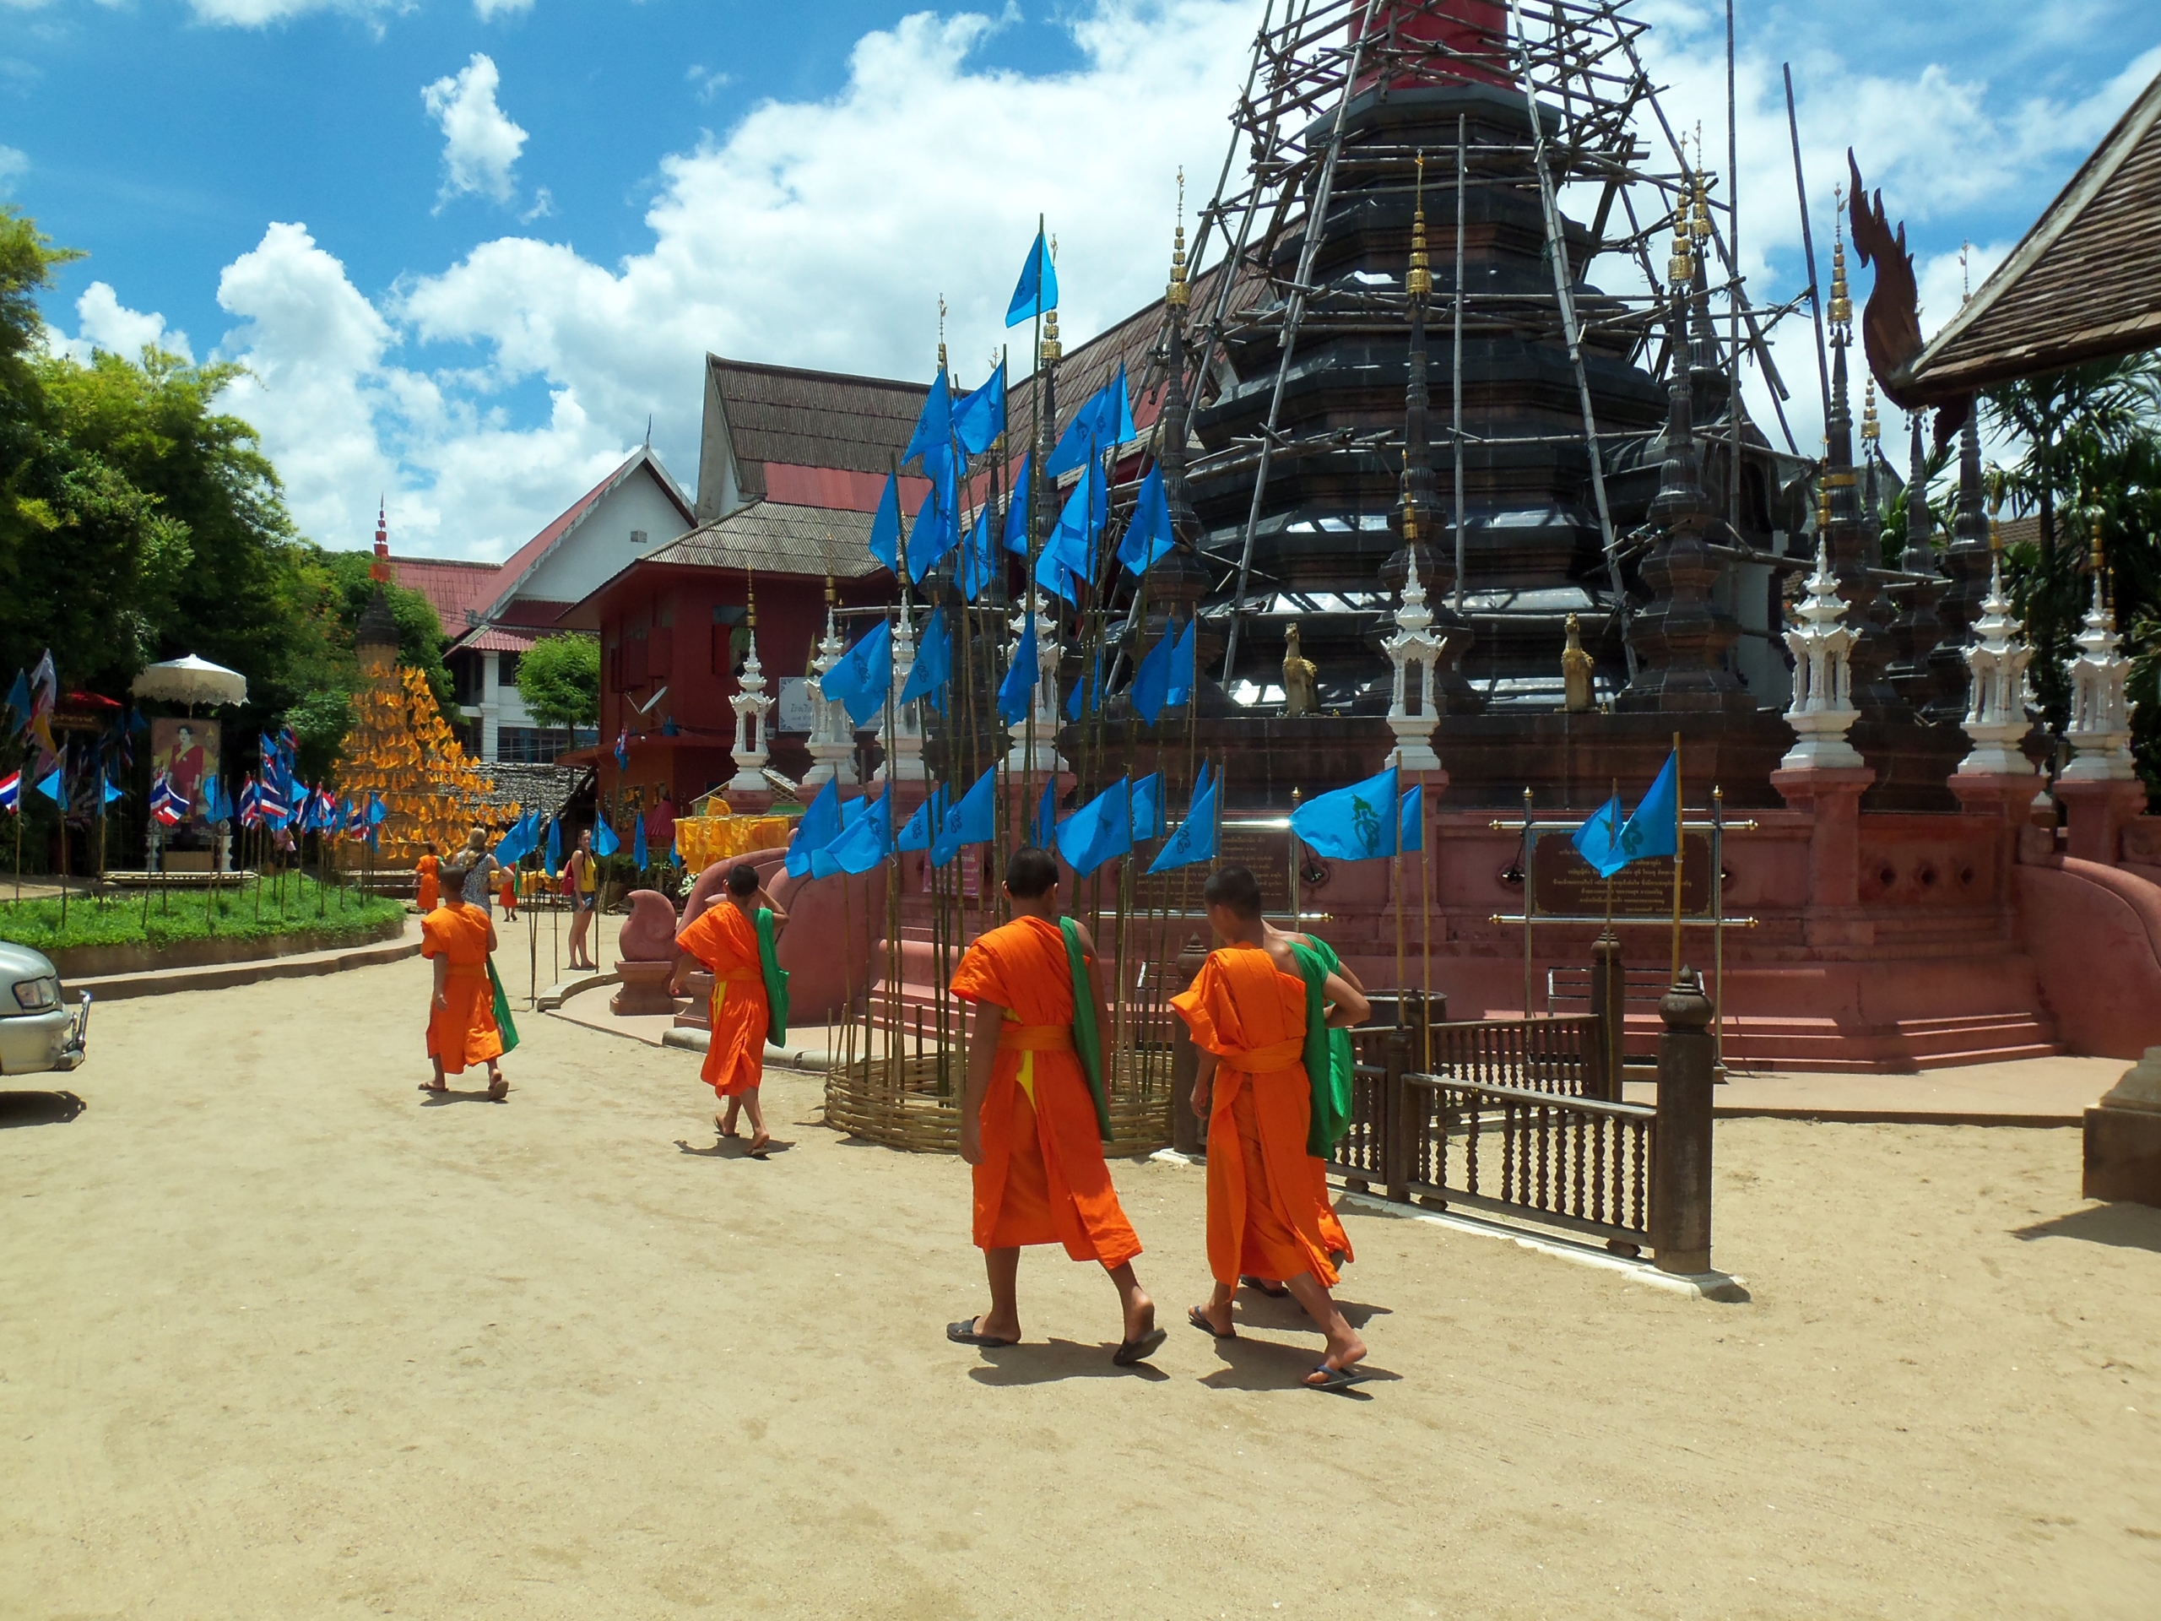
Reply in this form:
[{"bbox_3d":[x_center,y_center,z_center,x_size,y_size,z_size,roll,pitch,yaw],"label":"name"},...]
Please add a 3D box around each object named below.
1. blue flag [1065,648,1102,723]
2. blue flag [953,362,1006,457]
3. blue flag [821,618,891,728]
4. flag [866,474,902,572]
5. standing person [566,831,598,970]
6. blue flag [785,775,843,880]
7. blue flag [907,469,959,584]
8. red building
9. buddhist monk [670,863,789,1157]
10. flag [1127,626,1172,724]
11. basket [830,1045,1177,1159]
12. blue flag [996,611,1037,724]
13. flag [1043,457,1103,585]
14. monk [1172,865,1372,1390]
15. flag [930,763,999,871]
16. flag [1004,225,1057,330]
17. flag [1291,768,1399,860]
[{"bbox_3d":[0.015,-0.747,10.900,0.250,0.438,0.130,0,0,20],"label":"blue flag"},{"bbox_3d":[-0.558,-2.226,10.050,0.310,0.514,0.160,0,0,15],"label":"blue flag"},{"bbox_3d":[-1.203,-0.736,9.737,0.417,0.578,0.139,0,-1,20],"label":"blue flag"},{"bbox_3d":[-1.096,-1.607,10.134,0.099,0.565,0.268,1,-2,-45],"label":"flag"},{"bbox_3d":[-6.207,1.128,22.600,0.360,1.710,0.400,0,-1,18],"label":"standing person"},{"bbox_3d":[-1.466,0.088,9.950,0.340,0.564,0.150,0,0,20],"label":"blue flag"},{"bbox_3d":[-0.884,-1.708,10.900,0.300,0.680,0.200,0,-1,0],"label":"blue flag"},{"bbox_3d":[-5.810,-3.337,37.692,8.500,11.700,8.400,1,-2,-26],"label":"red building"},{"bbox_3d":[-1.827,1.002,9.419,0.556,1.490,0.457,1,-1,-24],"label":"buddhist monk"},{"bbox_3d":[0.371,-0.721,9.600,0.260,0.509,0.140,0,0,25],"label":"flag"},{"bbox_3d":[-0.466,1.597,10.052,1.937,0.328,1.937,0,-1,0],"label":"basket"},{"bbox_3d":[-0.378,-0.856,10.800,0.240,0.660,0.180,0,-1,0],"label":"blue flag"},{"bbox_3d":[-0.037,-1.605,10.035,0.358,0.697,0.159,0,-1,20],"label":"flag"},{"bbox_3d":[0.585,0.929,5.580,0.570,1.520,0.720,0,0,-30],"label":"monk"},{"bbox_3d":[-0.612,0.031,9.439,0.397,0.535,0.139,0,-1,20],"label":"flag"},{"bbox_3d":[-0.300,-3.207,10.900,0.320,0.580,0.200,0,-1,0],"label":"flag"},{"bbox_3d":[1.160,0.015,7.948,0.497,0.414,0.119,0,-1,15],"label":"flag"}]

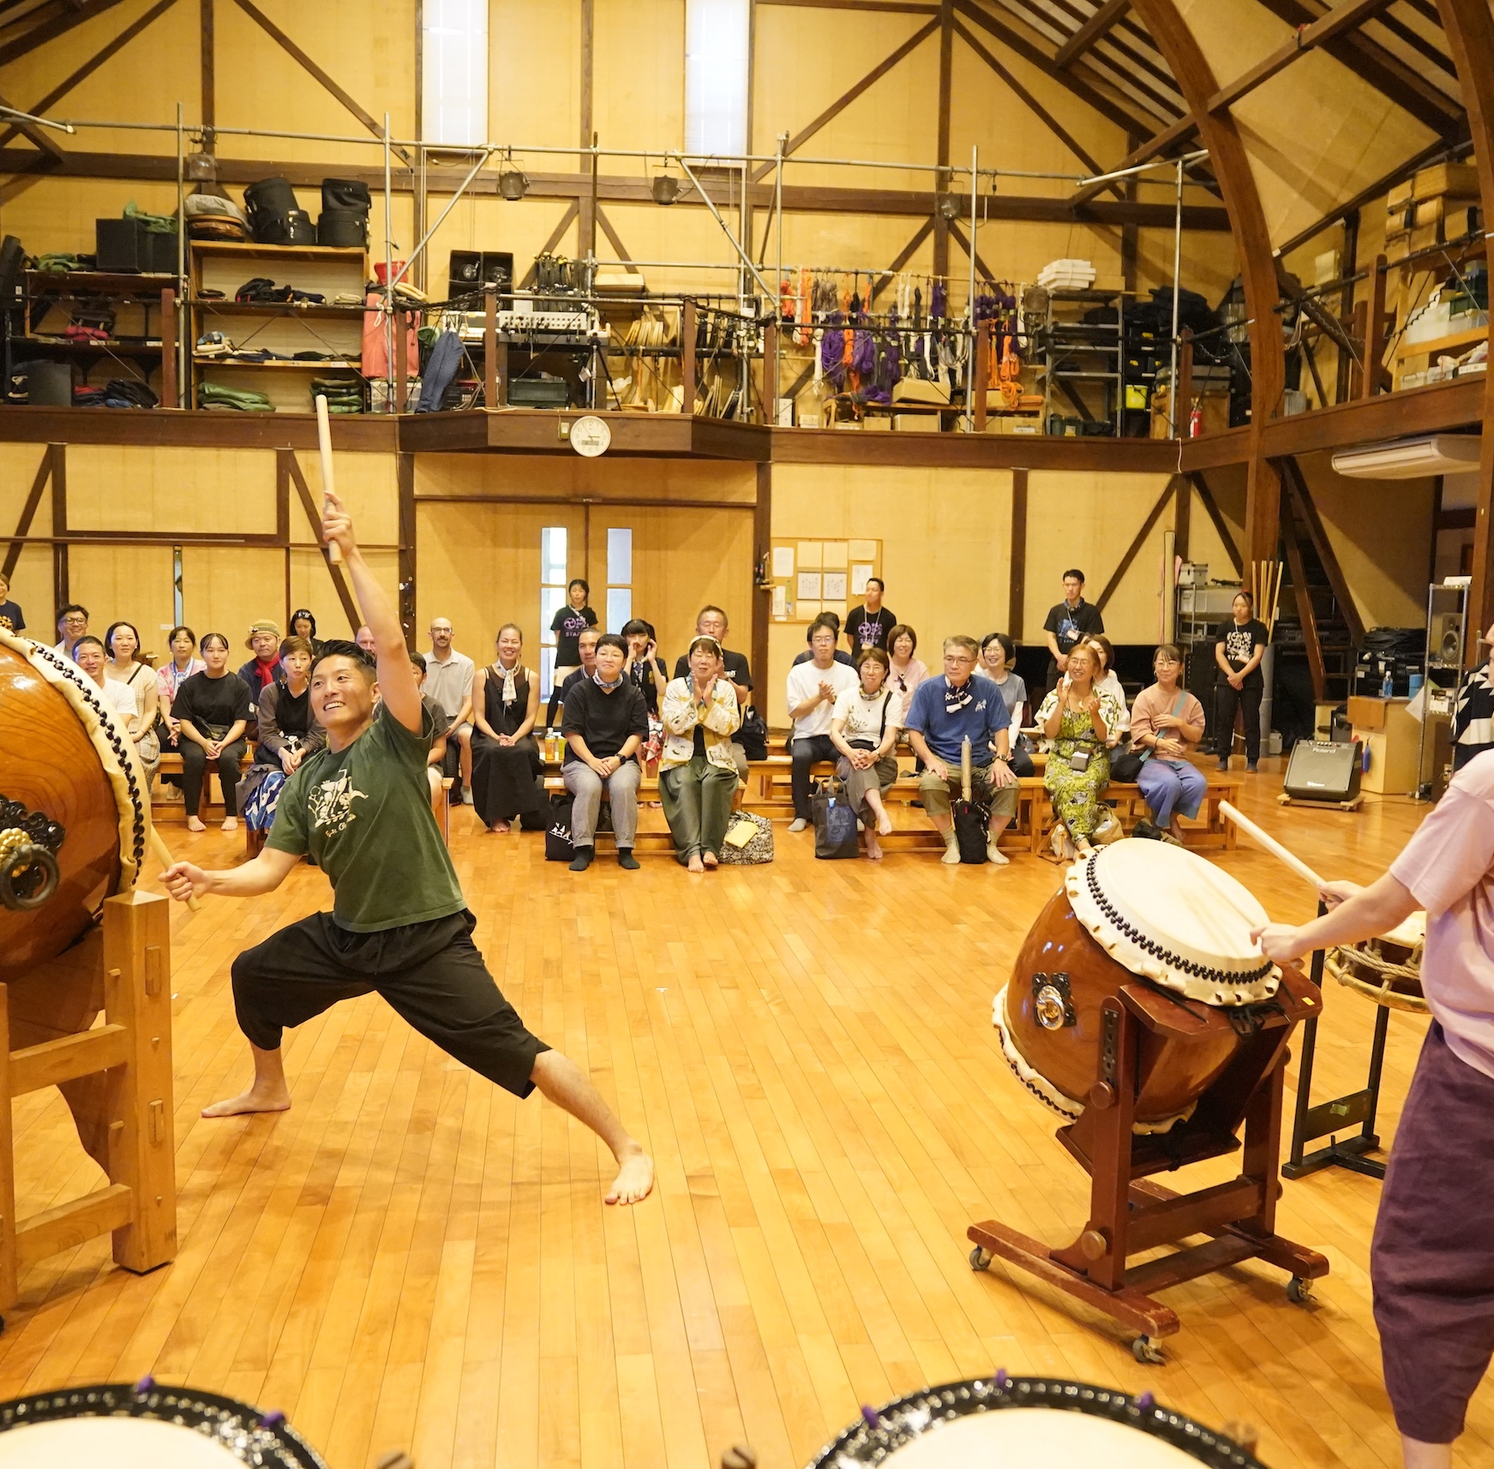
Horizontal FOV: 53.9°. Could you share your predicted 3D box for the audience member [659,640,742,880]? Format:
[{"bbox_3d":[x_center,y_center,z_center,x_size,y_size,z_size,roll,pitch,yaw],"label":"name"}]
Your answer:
[{"bbox_3d":[-0.267,0.079,8.368,0.470,1.266,0.700,1,6,-5],"label":"audience member"}]

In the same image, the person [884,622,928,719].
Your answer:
[{"bbox_3d":[1.182,-0.146,11.001,0.500,1.338,0.750,0,6,-5],"label":"person"}]

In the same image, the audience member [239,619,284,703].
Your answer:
[{"bbox_3d":[-3.448,-0.165,10.442,0.500,1.270,0.700,-1,6,-14],"label":"audience member"}]

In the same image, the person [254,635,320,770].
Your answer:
[{"bbox_3d":[-2.501,0.078,8.104,0.460,1.231,0.680,0,6,-7],"label":"person"}]

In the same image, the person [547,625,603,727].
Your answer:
[{"bbox_3d":[-1.049,-0.043,9.626,0.480,1.270,0.750,0,6,-6],"label":"person"}]

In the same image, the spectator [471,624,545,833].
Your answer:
[{"bbox_3d":[-1.540,-0.059,9.489,0.470,1.275,0.700,1,6,-3],"label":"spectator"}]

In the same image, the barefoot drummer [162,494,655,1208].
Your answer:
[{"bbox_3d":[-0.954,0.261,4.018,1.400,1.800,0.680,3,6,17],"label":"barefoot drummer"}]

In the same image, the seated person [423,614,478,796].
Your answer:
[{"bbox_3d":[-2.187,-0.183,10.720,0.480,1.290,0.780,0,6,-8],"label":"seated person"}]

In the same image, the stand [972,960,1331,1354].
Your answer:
[{"bbox_3d":[0.905,0.902,3.296,0.550,0.730,0.550,-3,7,-36],"label":"stand"}]

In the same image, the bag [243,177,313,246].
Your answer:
[{"bbox_3d":[-4.863,-5.438,15.316,0.670,0.719,0.560,0,6,-8],"label":"bag"}]

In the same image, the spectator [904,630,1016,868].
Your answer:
[{"bbox_3d":[1.317,0.069,8.962,0.640,1.321,0.820,1,6,-4],"label":"spectator"}]

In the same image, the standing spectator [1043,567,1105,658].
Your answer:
[{"bbox_3d":[2.793,-0.503,12.502,0.520,1.750,0.300,3,6,16],"label":"standing spectator"}]

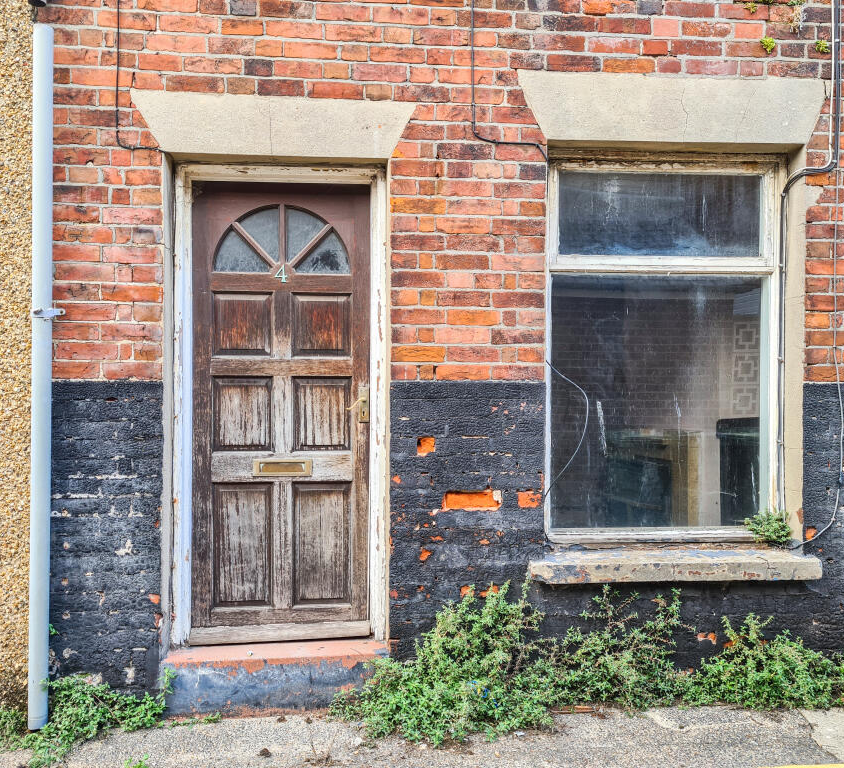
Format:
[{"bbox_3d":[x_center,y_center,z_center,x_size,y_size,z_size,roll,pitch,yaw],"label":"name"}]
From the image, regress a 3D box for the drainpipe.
[{"bbox_3d":[-1.466,-0.024,2.963,0.070,2.710,0.070,0,0,-5],"label":"drainpipe"}]

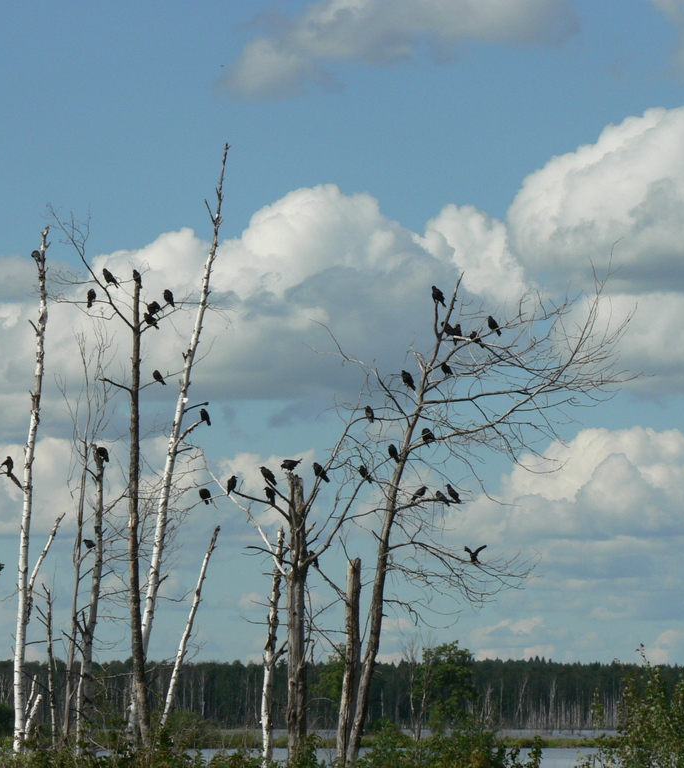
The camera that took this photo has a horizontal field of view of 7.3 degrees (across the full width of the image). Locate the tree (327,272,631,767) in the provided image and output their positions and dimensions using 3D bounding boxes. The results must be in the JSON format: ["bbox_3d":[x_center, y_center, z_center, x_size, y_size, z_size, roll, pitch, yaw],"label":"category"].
[{"bbox_3d":[2.238,2.227,87.001,4.751,7.953,4.000,0,-4,0],"label":"tree"}]

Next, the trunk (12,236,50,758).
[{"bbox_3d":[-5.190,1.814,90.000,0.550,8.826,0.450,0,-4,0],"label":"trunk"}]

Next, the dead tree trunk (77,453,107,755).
[{"bbox_3d":[-4.187,3.665,90.000,0.501,5.246,0.450,0,-4,0],"label":"dead tree trunk"}]

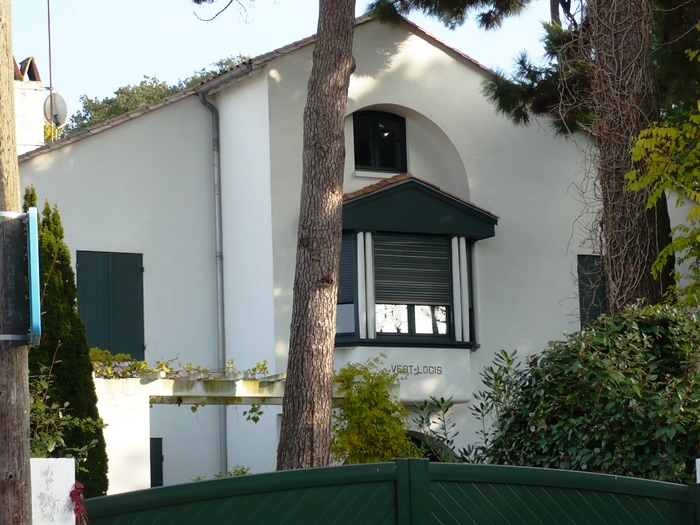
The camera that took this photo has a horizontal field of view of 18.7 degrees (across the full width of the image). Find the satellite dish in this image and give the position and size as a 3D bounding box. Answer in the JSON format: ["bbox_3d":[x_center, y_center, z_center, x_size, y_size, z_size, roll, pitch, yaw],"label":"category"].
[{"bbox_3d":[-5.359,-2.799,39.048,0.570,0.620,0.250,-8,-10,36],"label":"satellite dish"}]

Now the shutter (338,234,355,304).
[{"bbox_3d":[-0.158,0.111,30.302,0.420,0.979,0.050,-4,-9,17],"label":"shutter"}]

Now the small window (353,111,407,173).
[{"bbox_3d":[0.433,-1.805,31.808,0.910,0.936,0.100,3,-9,-29],"label":"small window"}]

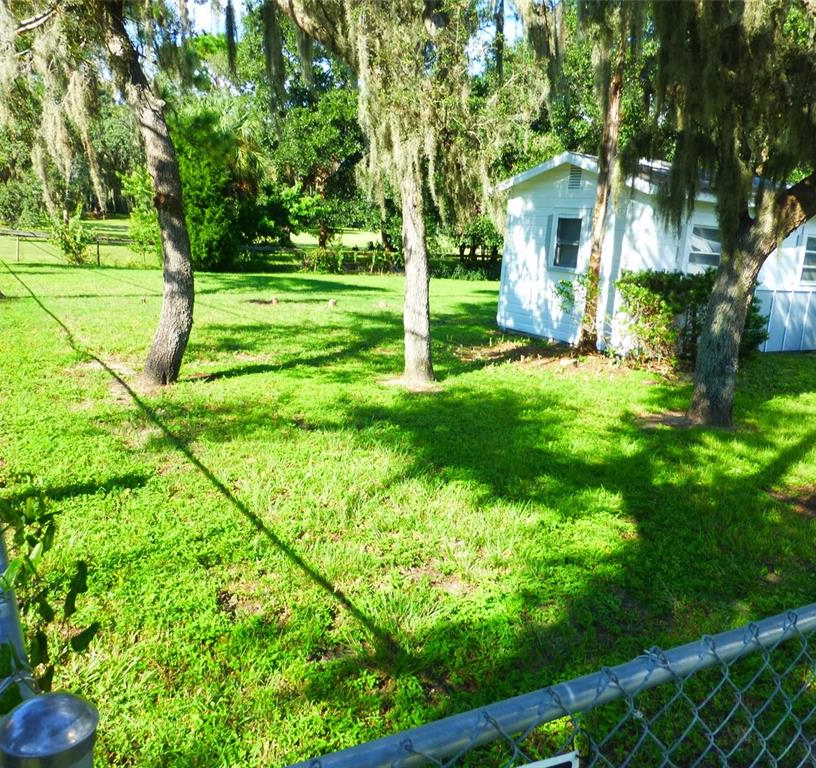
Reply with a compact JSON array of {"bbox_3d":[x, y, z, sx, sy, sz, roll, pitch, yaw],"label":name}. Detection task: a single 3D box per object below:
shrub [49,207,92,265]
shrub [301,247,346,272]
[{"bbox_3d":[-12.483,-5.482,26.300,1.550,2.100,1.400,-3,14,-29],"label":"shrub"},{"bbox_3d":[-3.689,-5.414,31.000,1.750,1.050,0.900,-3,14,-29],"label":"shrub"}]

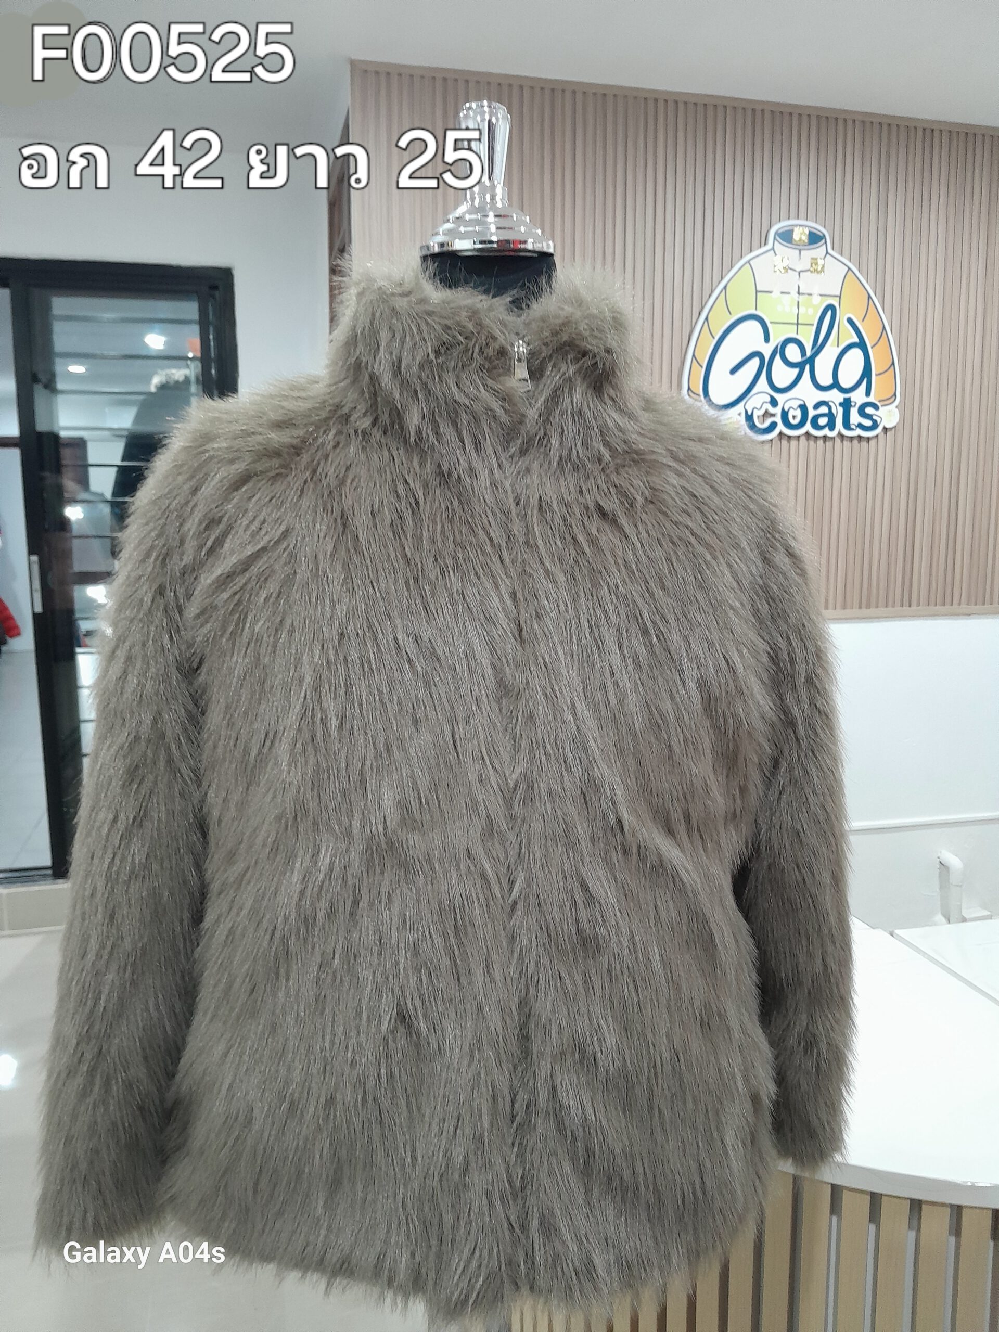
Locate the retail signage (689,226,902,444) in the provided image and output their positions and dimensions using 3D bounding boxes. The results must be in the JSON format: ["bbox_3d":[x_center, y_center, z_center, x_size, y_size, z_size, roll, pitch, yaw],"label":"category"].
[{"bbox_3d":[0.895,-1.004,3.004,0.732,0.628,0.035,-2,9,-14],"label":"retail signage"}]

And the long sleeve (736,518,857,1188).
[{"bbox_3d":[0.250,0.150,0.880,0.120,0.575,0.150,-1,7,-13],"label":"long sleeve"}]

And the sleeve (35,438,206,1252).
[{"bbox_3d":[-0.291,0.129,0.780,0.120,0.620,0.165,5,8,-11],"label":"sleeve"}]

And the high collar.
[{"bbox_3d":[-0.012,-0.232,0.785,0.235,0.150,0.210,-1,7,-13],"label":"high collar"}]

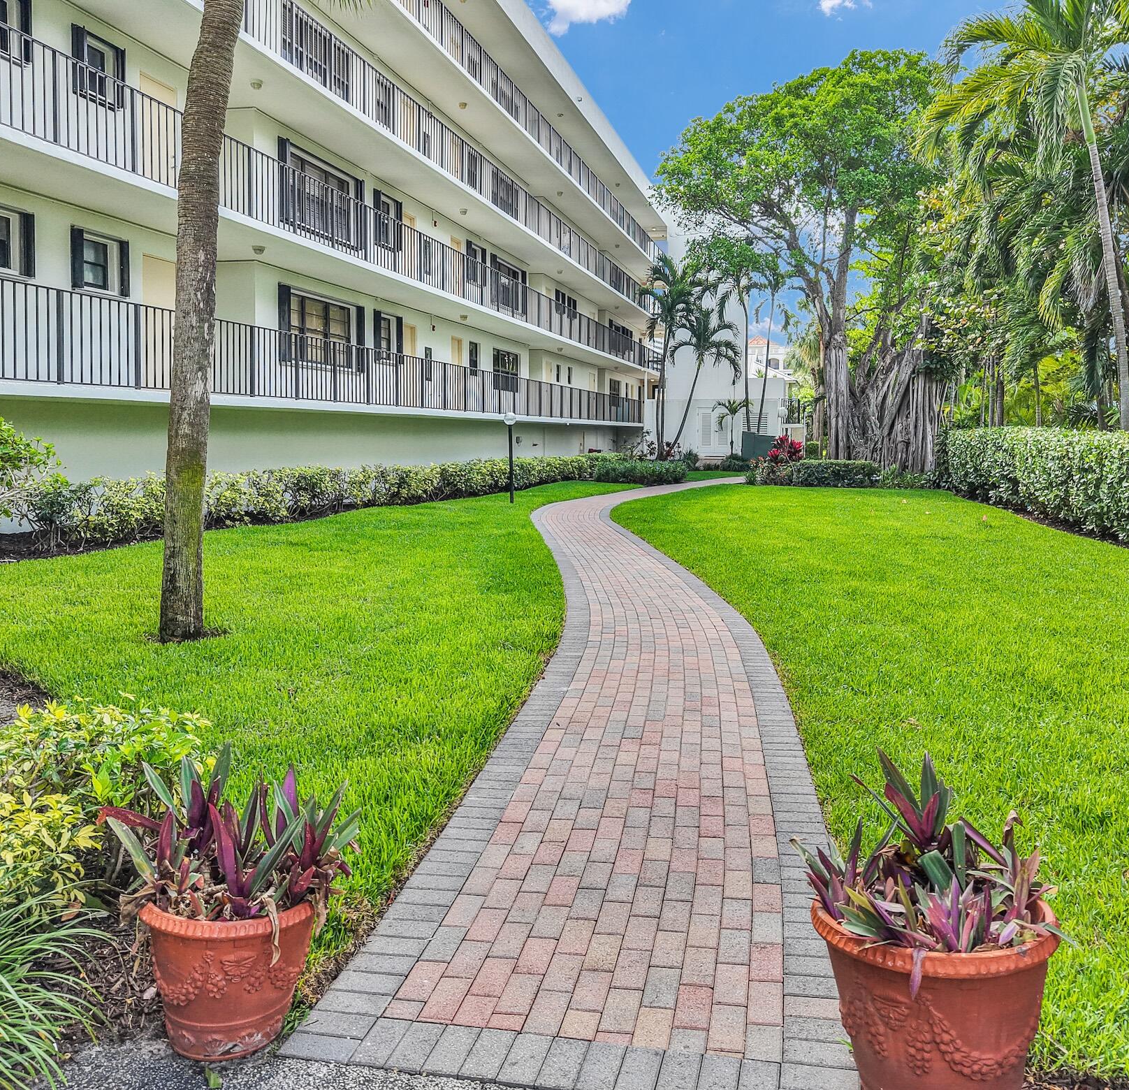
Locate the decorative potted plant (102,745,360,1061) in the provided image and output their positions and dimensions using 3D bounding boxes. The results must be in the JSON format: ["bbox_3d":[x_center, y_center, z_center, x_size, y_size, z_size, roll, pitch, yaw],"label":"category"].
[{"bbox_3d":[-0.870,0.894,2.636,0.610,0.760,0.580,-2,6,-19],"label":"decorative potted plant"}]

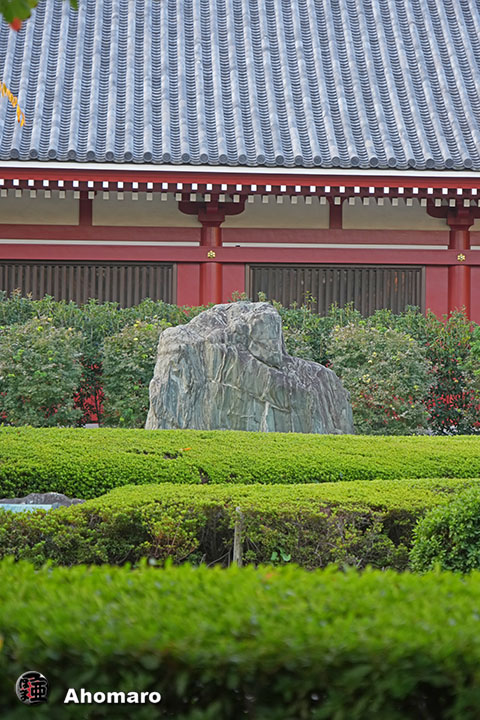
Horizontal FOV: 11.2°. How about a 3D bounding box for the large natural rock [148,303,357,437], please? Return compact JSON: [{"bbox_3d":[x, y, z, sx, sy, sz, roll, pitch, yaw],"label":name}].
[{"bbox_3d":[0.127,0.163,29.500,2.515,1.716,1.400,0,-1,3],"label":"large natural rock"}]

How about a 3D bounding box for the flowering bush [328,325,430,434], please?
[{"bbox_3d":[1.814,0.302,31.500,1.343,1.520,1.250,0,-1,3],"label":"flowering bush"}]

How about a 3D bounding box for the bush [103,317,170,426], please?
[{"bbox_3d":[-1.272,0.234,31.500,1.059,1.489,1.150,0,-1,3],"label":"bush"}]

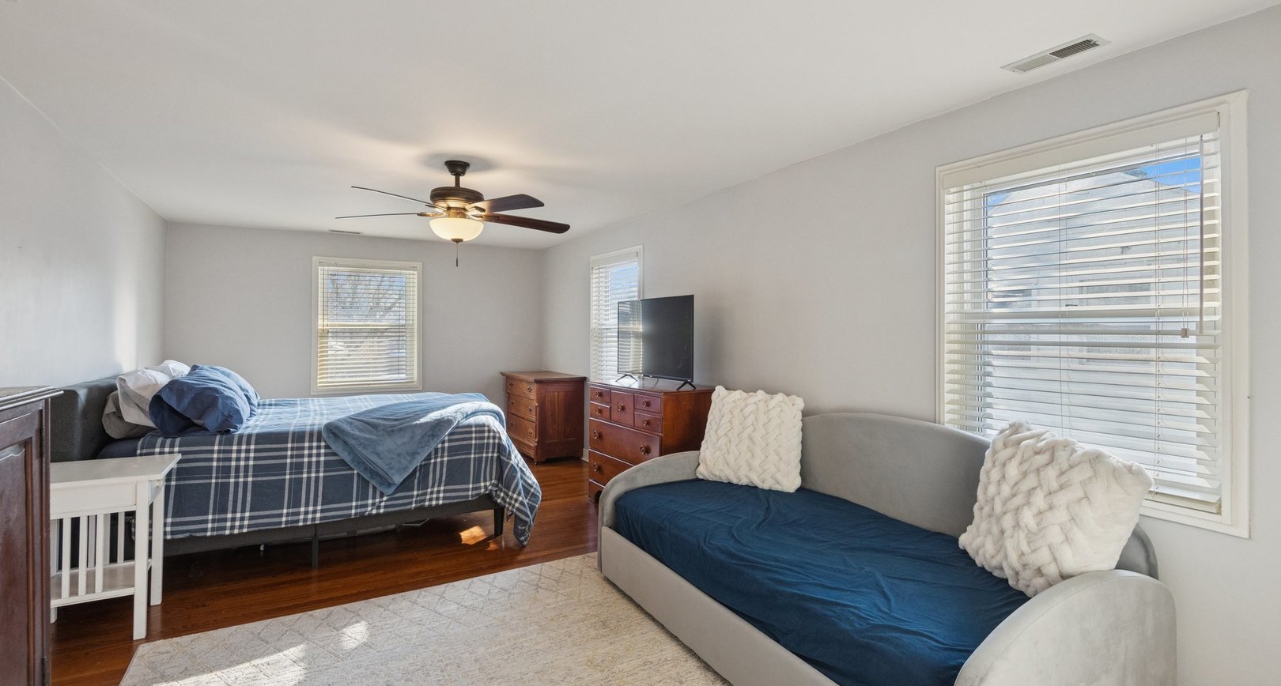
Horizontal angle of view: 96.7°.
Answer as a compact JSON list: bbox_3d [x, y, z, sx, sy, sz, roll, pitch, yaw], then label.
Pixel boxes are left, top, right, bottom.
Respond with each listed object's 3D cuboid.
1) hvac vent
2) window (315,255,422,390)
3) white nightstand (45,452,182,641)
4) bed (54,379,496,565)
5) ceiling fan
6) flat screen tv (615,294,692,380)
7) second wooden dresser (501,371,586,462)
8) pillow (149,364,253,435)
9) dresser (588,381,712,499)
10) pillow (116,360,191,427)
[{"bbox_3d":[1.460,-1.022,2.014,0.124,0.019,0.277,0,1,-31],"label":"hvac vent"},{"bbox_3d":[-2.763,-0.174,5.811,1.013,1.342,0.090,0,1,-31],"label":"window"},{"bbox_3d":[-2.355,0.898,2.477,0.506,0.686,0.485,0,1,-31],"label":"white nightstand"},{"bbox_3d":[-2.165,0.702,3.731,2.141,1.045,1.587,0,1,-31],"label":"bed"},{"bbox_3d":[-1.076,-0.822,3.352,1.380,0.464,1.380,0,1,-31],"label":"ceiling fan"},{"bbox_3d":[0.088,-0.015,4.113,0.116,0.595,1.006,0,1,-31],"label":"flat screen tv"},{"bbox_3d":[-1.077,0.769,6.136,0.503,0.851,1.096,0,1,-31],"label":"second wooden dresser"},{"bbox_3d":[-2.428,0.289,3.166,0.400,0.323,0.645,0,1,-31],"label":"pillow"},{"bbox_3d":[0.062,0.767,4.055,0.484,0.928,1.064,0,1,-31],"label":"dresser"},{"bbox_3d":[-2.675,0.282,3.100,0.271,0.323,0.658,0,1,-31],"label":"pillow"}]

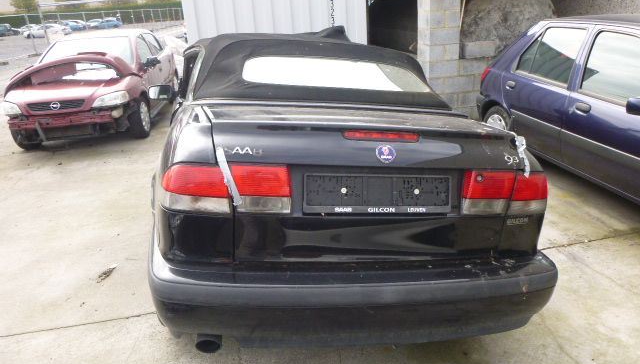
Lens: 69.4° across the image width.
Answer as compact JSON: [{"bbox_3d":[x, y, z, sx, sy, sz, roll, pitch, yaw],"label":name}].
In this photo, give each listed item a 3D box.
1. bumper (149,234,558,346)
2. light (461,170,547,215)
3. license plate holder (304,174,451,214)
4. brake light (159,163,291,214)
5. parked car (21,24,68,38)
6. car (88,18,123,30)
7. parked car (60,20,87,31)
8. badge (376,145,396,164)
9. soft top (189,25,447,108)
[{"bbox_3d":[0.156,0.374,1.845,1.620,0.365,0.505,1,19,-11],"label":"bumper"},{"bbox_3d":[0.711,0.030,1.772,0.430,0.177,0.190,1,19,-11],"label":"light"},{"bbox_3d":[0.208,0.043,1.606,0.530,0.135,0.022,1,2,-11],"label":"license plate holder"},{"bbox_3d":[-0.319,0.015,1.568,0.430,0.177,0.190,1,19,-11],"label":"brake light"},{"bbox_3d":[-30.234,-16.606,51.000,4.300,1.450,1.750,-5,20,-2],"label":"parked car"},{"bbox_3d":[-29.701,-21.836,64.000,4.200,1.450,1.750,-9,20,-14],"label":"car"},{"bbox_3d":[-35.056,-22.276,66.000,4.200,1.450,1.750,8,23,30],"label":"parked car"},{"bbox_3d":[0.230,-0.095,1.597,0.066,0.066,0.008,1,-6,-11],"label":"badge"},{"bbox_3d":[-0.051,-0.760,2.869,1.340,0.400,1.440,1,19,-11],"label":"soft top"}]

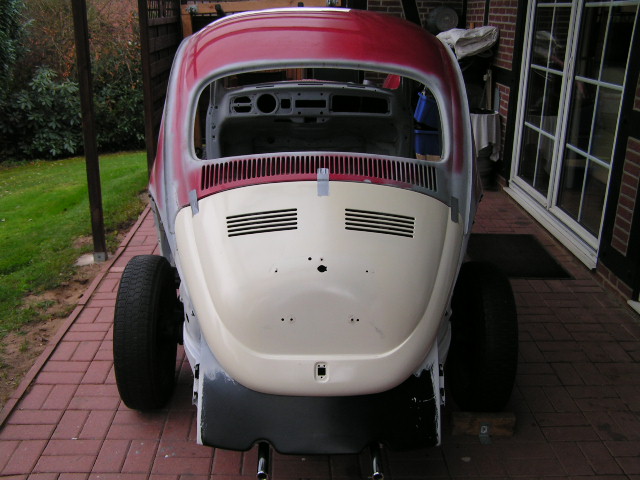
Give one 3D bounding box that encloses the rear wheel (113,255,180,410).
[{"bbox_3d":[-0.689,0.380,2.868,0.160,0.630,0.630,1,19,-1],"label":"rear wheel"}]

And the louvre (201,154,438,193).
[{"bbox_3d":[0.004,-0.249,2.571,0.887,0.114,0.114,1,59,-1],"label":"louvre"}]

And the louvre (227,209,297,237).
[{"bbox_3d":[-0.197,-0.058,2.408,0.252,0.030,0.083,-6,58,11],"label":"louvre"}]

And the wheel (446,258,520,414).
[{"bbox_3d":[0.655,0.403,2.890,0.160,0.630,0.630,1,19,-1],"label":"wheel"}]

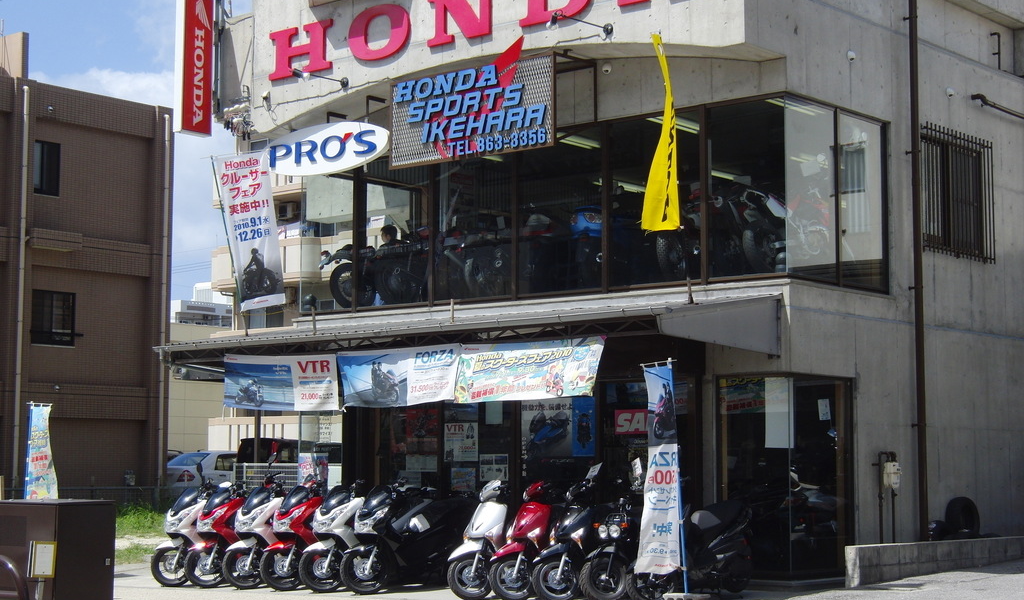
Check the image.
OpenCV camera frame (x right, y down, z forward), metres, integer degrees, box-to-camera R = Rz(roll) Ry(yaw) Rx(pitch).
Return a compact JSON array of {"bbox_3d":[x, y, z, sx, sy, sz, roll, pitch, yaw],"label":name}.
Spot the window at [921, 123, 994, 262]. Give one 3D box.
[{"bbox_3d":[5.209,-1.233,19.429,0.170,1.460,1.750,-5,-7,40],"label":"window"}]

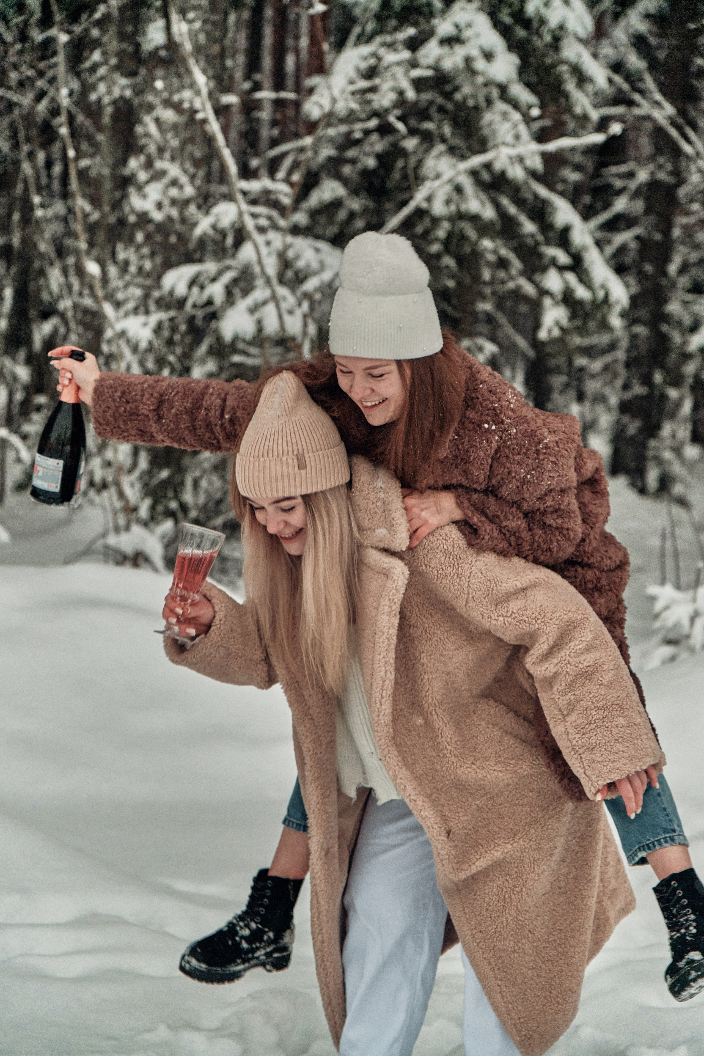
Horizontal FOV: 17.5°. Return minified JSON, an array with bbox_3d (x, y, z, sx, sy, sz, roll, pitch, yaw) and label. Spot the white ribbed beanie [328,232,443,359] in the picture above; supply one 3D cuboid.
[{"bbox_3d":[0.062,-0.428,4.200,0.195,0.210,0.220,5,14,36],"label":"white ribbed beanie"}]

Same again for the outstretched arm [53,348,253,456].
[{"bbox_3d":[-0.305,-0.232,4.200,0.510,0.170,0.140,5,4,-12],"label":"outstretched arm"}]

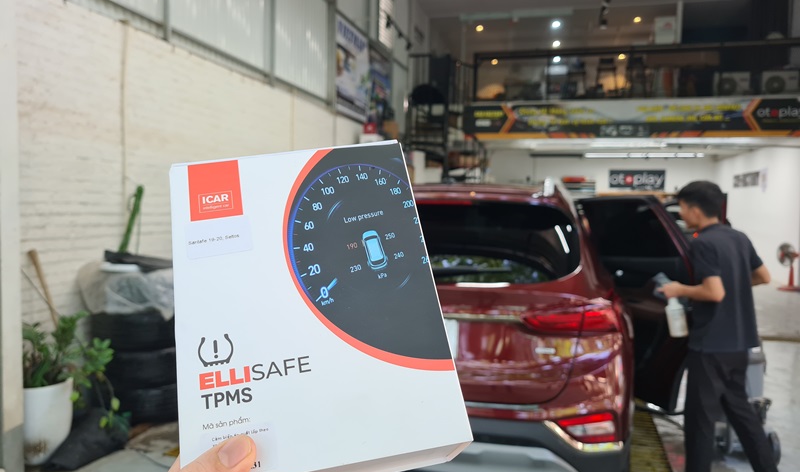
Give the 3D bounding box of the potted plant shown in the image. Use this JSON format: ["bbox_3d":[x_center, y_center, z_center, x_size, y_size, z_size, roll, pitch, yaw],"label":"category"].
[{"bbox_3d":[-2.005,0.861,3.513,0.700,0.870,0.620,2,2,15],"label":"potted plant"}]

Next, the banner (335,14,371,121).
[{"bbox_3d":[-0.759,-2.687,9.910,0.030,1.440,1.540,2,2,15],"label":"banner"}]

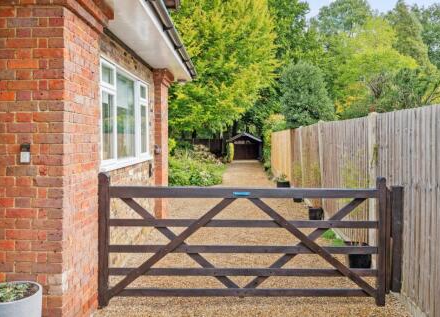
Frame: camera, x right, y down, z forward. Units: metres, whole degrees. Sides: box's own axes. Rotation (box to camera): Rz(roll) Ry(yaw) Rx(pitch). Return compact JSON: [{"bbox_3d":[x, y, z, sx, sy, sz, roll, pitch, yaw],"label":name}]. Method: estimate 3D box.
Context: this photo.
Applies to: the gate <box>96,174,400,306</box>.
[{"bbox_3d":[0.325,0.785,3.570,2.880,1.230,0.130,0,1,-3],"label":"gate"}]

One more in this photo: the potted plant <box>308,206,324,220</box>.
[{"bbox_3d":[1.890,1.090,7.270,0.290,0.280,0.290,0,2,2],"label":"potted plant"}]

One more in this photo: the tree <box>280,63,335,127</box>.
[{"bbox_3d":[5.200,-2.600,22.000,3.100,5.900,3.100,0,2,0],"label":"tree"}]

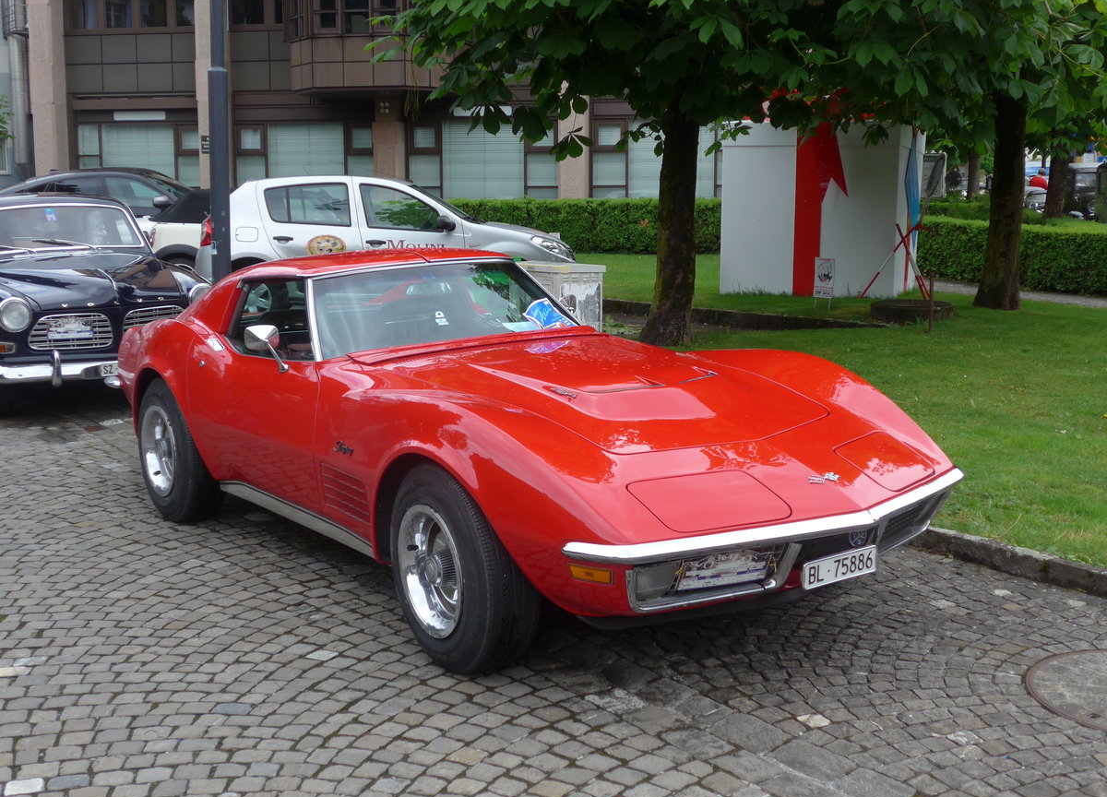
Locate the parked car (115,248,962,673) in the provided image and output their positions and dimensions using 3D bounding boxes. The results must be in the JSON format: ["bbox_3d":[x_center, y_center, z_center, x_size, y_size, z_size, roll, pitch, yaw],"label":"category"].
[{"bbox_3d":[-0.409,0.017,5.843,1.760,1.214,4.635,-8,12,-34],"label":"parked car"}]

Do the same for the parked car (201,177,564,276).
[{"bbox_3d":[-1.865,-1.649,15.100,4.020,1.534,1.746,0,8,-5],"label":"parked car"}]

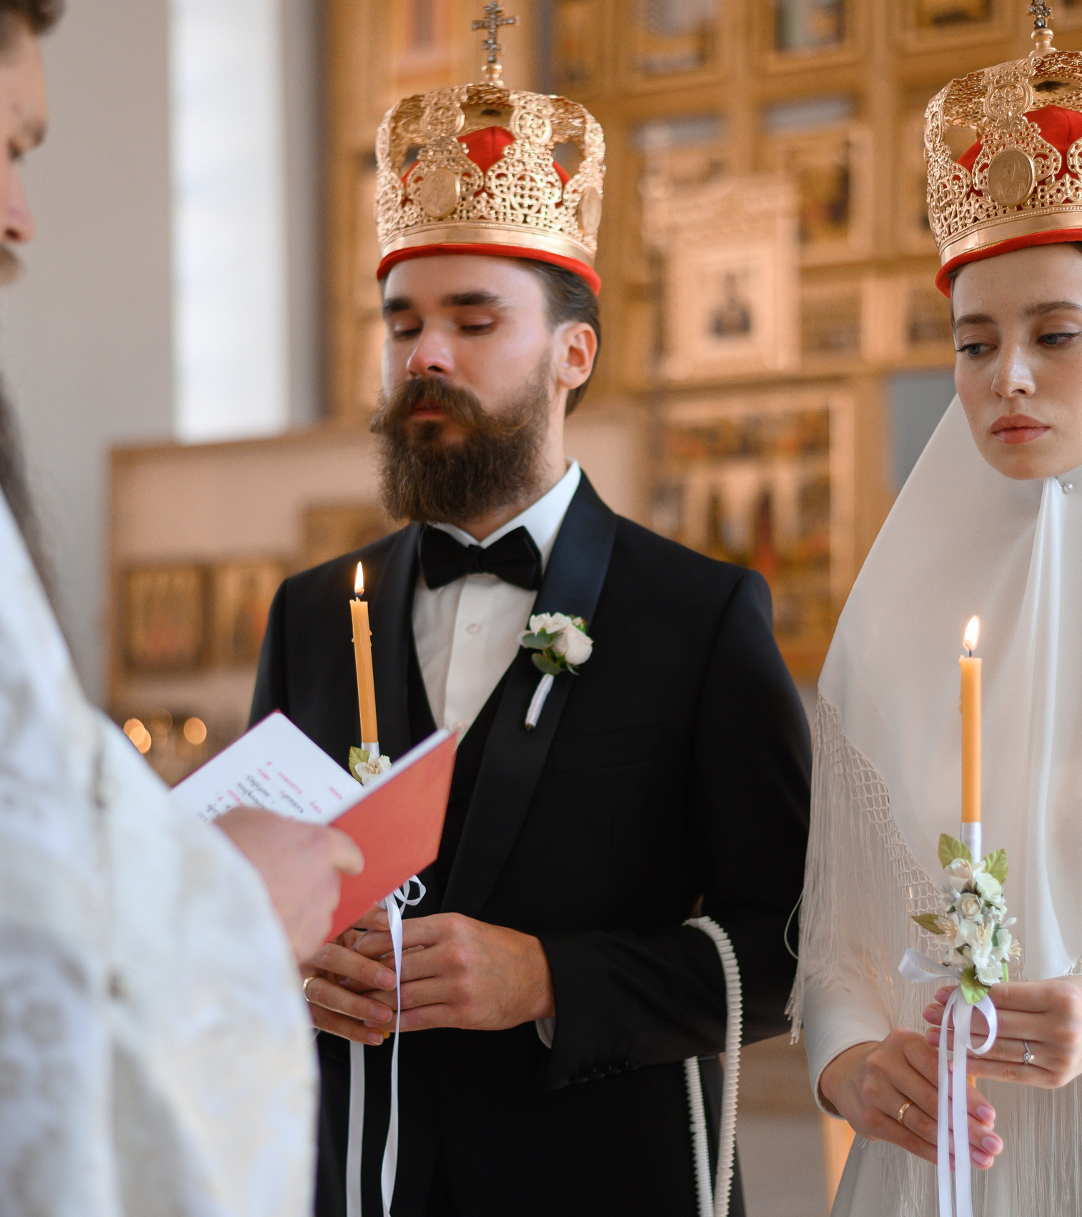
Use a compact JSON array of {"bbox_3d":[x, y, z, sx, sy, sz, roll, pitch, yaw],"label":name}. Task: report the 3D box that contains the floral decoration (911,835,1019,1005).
[{"bbox_3d":[0.296,0.217,1.770,0.074,0.118,0.060,-1,-3,14],"label":"floral decoration"}]

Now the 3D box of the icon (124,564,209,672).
[{"bbox_3d":[-0.944,0.023,6.400,0.240,0.275,0.030,-2,-3,26],"label":"icon"}]

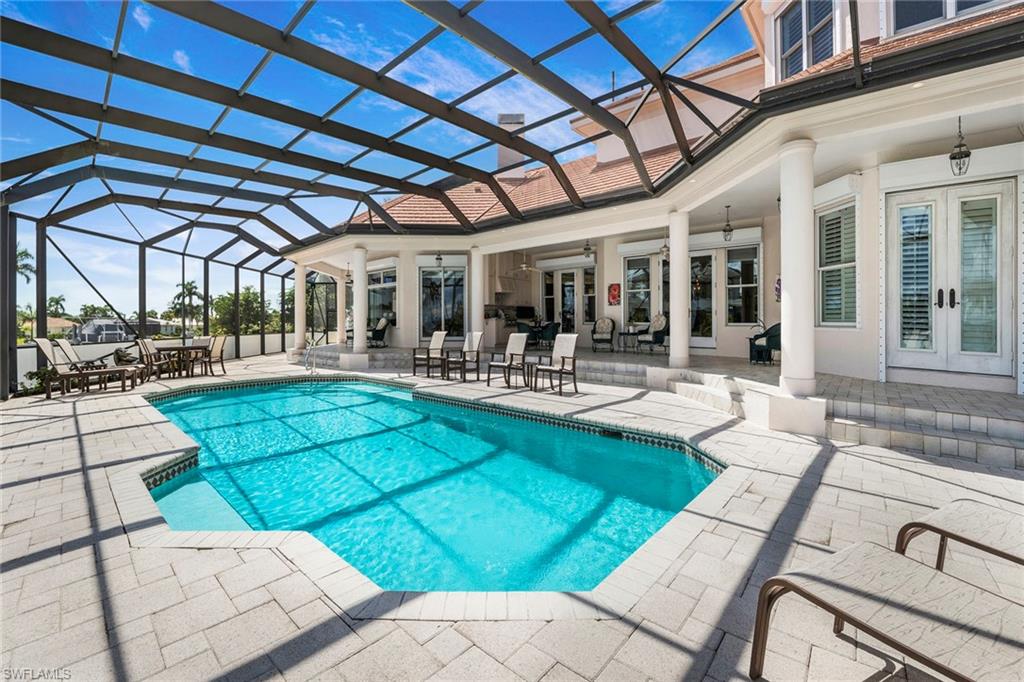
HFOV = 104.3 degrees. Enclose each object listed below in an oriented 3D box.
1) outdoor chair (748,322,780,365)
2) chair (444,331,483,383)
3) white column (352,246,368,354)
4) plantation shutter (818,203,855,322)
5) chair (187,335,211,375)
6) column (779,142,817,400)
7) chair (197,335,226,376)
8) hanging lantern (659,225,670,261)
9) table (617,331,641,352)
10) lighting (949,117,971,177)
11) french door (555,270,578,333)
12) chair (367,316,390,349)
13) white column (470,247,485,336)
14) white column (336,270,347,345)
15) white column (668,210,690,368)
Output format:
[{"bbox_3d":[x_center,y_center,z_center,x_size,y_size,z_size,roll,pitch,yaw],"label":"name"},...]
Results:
[{"bbox_3d":[5.180,-0.020,7.850,0.760,0.950,0.680,0,3,10],"label":"outdoor chair"},{"bbox_3d":[-1.035,0.340,8.720,0.580,1.030,0.600,2,3,42],"label":"chair"},{"bbox_3d":[-4.265,-1.110,11.200,0.360,2.940,0.360,0,1,0],"label":"white column"},{"bbox_3d":[5.220,-1.210,6.380,0.070,1.750,0.650,0,3,-5],"label":"plantation shutter"},{"bbox_3d":[-7.470,0.343,9.550,0.580,0.930,0.650,0,1,-12],"label":"chair"},{"bbox_3d":[3.400,-0.833,4.730,0.370,2.940,0.370,0,1,0],"label":"column"},{"bbox_3d":[-7.570,0.400,10.100,0.640,0.950,0.580,-1,2,-26],"label":"chair"},{"bbox_3d":[3.550,-2.280,9.200,0.240,0.820,0.240,0,3,0],"label":"hanging lantern"},{"bbox_3d":[3.420,0.044,11.700,0.620,0.570,0.580,1,1,40],"label":"table"},{"bbox_3d":[5.020,-2.180,4.470,0.190,0.640,0.190,-1,2,-37],"label":"lighting"},{"bbox_3d":[1.820,-1.110,13.300,0.900,2.450,0.080,2,3,42],"label":"french door"},{"bbox_3d":[-4.660,-0.275,13.700,0.820,1.020,0.700,-1,1,-28],"label":"chair"},{"bbox_3d":[-0.970,-1.150,11.200,0.380,2.980,0.380,0,1,0],"label":"white column"},{"bbox_3d":[-7.110,-1.326,16.600,0.360,2.940,0.360,0,1,0],"label":"white column"},{"bbox_3d":[3.210,-0.960,7.660,0.360,2.940,0.360,0,1,0],"label":"white column"}]

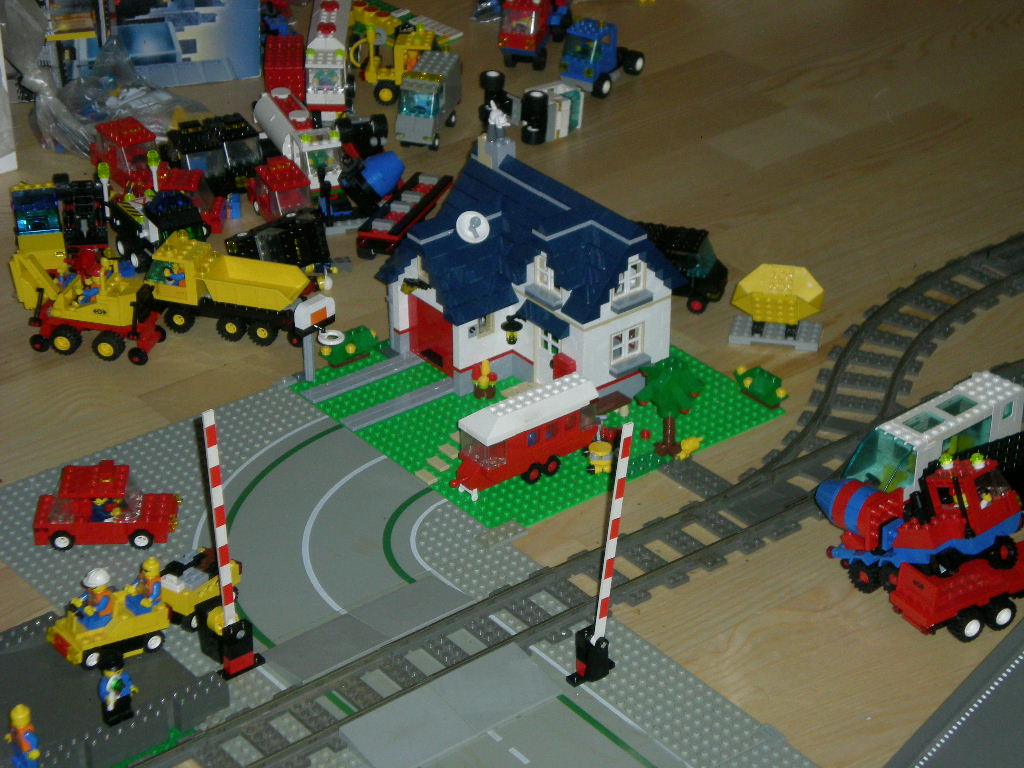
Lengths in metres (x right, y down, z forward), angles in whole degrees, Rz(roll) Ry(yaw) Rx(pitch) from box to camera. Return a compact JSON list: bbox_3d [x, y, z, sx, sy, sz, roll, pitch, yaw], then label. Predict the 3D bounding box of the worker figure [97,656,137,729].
[{"bbox_3d":[-0.230,0.175,1.503,0.025,0.043,0.015,-23,38,-34],"label":"worker figure"}]

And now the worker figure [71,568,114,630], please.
[{"bbox_3d":[-0.252,0.127,1.547,0.018,0.035,0.024,-14,33,-22],"label":"worker figure"}]

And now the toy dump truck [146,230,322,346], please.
[{"bbox_3d":[-0.210,-0.072,1.915,0.116,0.067,0.039,9,32,14],"label":"toy dump truck"}]

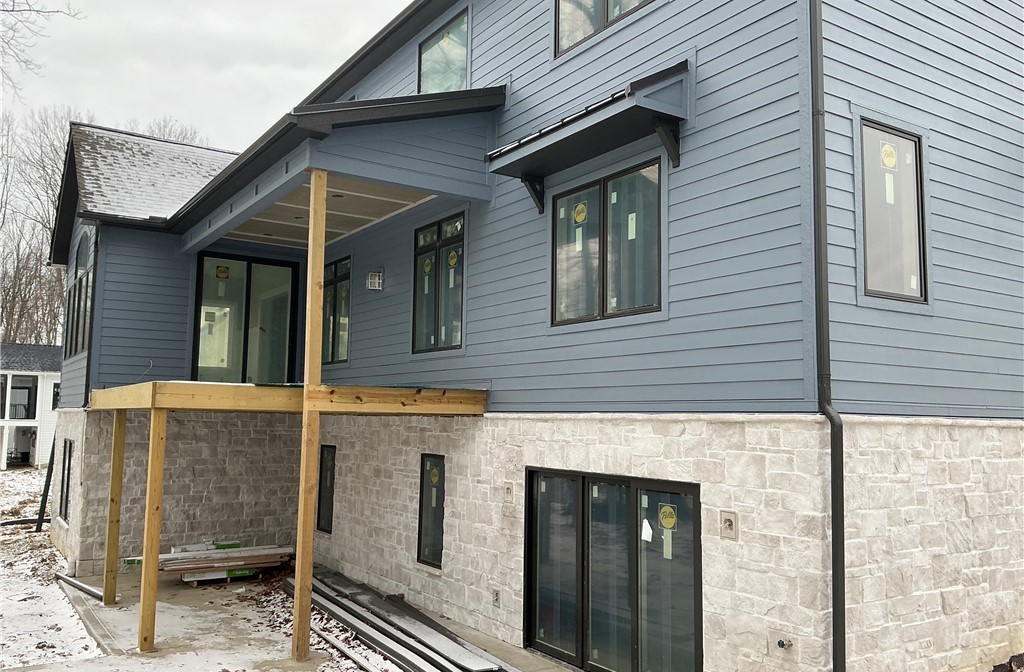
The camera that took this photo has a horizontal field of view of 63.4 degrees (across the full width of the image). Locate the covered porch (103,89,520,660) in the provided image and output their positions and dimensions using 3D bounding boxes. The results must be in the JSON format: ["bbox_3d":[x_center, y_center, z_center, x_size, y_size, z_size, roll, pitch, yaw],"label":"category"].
[{"bbox_3d":[-3.520,0.364,11.878,3.668,6.760,6.602,4,-7,-34],"label":"covered porch"}]

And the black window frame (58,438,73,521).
[{"bbox_3d":[-8.399,2.710,15.605,0.120,1.475,1.179,4,-7,-34],"label":"black window frame"}]

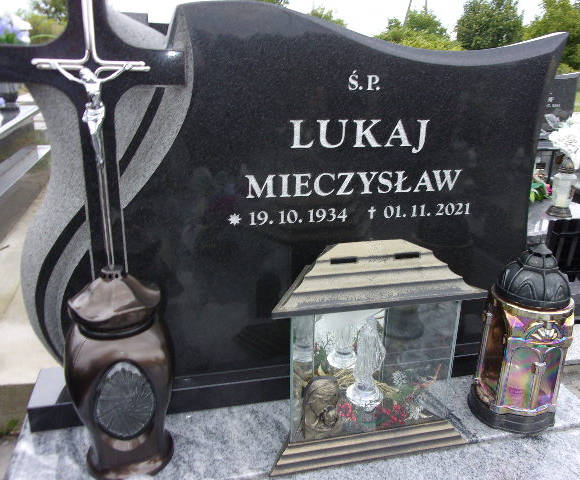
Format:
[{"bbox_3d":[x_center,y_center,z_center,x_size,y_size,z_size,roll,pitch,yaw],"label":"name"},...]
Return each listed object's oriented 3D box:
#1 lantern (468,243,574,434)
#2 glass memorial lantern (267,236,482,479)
[{"bbox_3d":[0.407,0.159,0.906,0.149,0.314,0.149,0,18,-3],"label":"lantern"},{"bbox_3d":[0.117,0.161,0.848,0.334,0.341,0.167,-4,19,-13],"label":"glass memorial lantern"}]

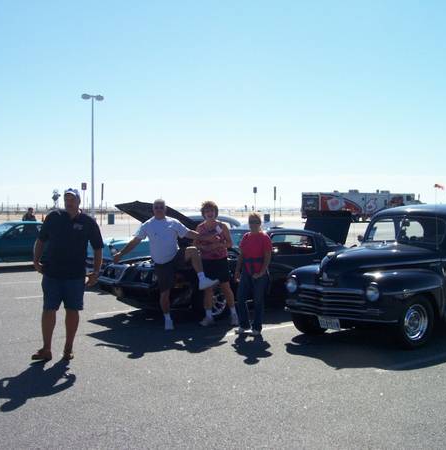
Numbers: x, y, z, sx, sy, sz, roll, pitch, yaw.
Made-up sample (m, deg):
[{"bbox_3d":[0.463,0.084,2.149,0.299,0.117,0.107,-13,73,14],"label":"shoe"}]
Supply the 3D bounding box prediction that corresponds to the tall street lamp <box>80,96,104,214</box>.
[{"bbox_3d":[-11.625,-5.841,64.871,0.650,11.650,2.100,1,2,44],"label":"tall street lamp"}]

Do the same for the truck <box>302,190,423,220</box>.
[{"bbox_3d":[16.313,-2.200,86.367,16.800,3.500,2.600,-1,2,-40],"label":"truck"}]

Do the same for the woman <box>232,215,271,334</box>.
[{"bbox_3d":[0.398,0.630,9.628,0.520,1.560,0.360,0,1,5],"label":"woman"}]

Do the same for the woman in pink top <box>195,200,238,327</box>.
[{"bbox_3d":[-0.078,0.533,10.240,0.590,1.730,0.450,0,1,9],"label":"woman in pink top"}]

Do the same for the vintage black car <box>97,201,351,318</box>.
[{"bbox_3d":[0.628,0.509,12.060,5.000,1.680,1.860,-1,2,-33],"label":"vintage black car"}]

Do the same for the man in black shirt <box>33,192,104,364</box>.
[{"bbox_3d":[-1.718,0.528,8.019,0.760,1.850,0.450,0,1,-6],"label":"man in black shirt"}]

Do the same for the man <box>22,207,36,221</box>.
[{"bbox_3d":[-6.669,0.194,25.013,0.380,1.660,0.520,1,2,30],"label":"man"}]

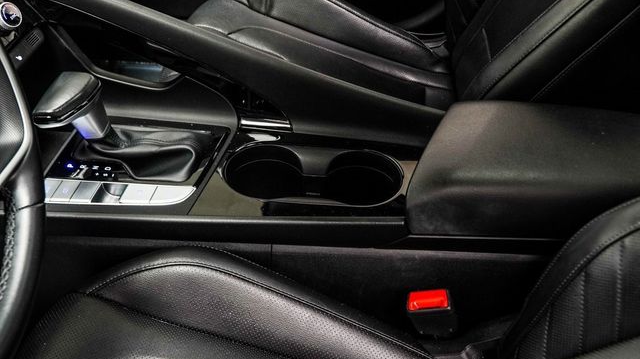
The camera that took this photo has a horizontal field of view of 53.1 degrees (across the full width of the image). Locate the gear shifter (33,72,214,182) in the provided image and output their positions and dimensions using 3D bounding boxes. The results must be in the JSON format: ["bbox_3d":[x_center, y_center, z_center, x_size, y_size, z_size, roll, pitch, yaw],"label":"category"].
[{"bbox_3d":[-0.188,-0.057,0.636,0.142,0.104,0.082,3,45,3],"label":"gear shifter"}]

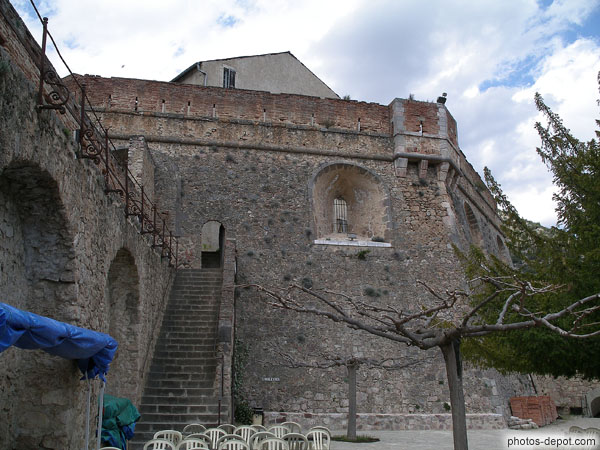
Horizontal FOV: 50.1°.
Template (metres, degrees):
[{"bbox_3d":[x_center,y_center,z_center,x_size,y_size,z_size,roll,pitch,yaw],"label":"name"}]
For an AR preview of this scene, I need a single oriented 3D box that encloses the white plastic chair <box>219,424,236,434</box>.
[{"bbox_3d":[-1.481,4.471,13.007,0.560,0.830,0.570,0,-14,2],"label":"white plastic chair"}]

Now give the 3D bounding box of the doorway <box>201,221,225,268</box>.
[{"bbox_3d":[-3.303,0.824,24.128,0.870,1.970,0.500,2,-14,-10],"label":"doorway"}]

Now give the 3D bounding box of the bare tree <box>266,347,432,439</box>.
[{"bbox_3d":[1.548,5.201,19.974,5.190,2.790,4.410,0,-14,0],"label":"bare tree"}]

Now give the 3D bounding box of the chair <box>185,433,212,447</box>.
[{"bbox_3d":[-1.696,3.906,10.675,0.560,0.830,0.570,0,-14,2],"label":"chair"}]

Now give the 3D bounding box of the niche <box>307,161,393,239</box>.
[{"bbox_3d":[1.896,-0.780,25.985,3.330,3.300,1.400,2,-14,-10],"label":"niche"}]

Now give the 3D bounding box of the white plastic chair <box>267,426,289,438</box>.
[{"bbox_3d":[-0.407,4.230,12.037,0.560,0.830,0.570,0,-14,0],"label":"white plastic chair"}]

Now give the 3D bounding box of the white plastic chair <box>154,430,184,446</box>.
[{"bbox_3d":[-2.290,3.995,11.065,0.560,0.830,0.570,6,-15,-24],"label":"white plastic chair"}]

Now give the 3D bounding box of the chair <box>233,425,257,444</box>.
[{"bbox_3d":[-1.017,4.236,12.087,0.560,0.830,0.570,-3,-14,12],"label":"chair"}]

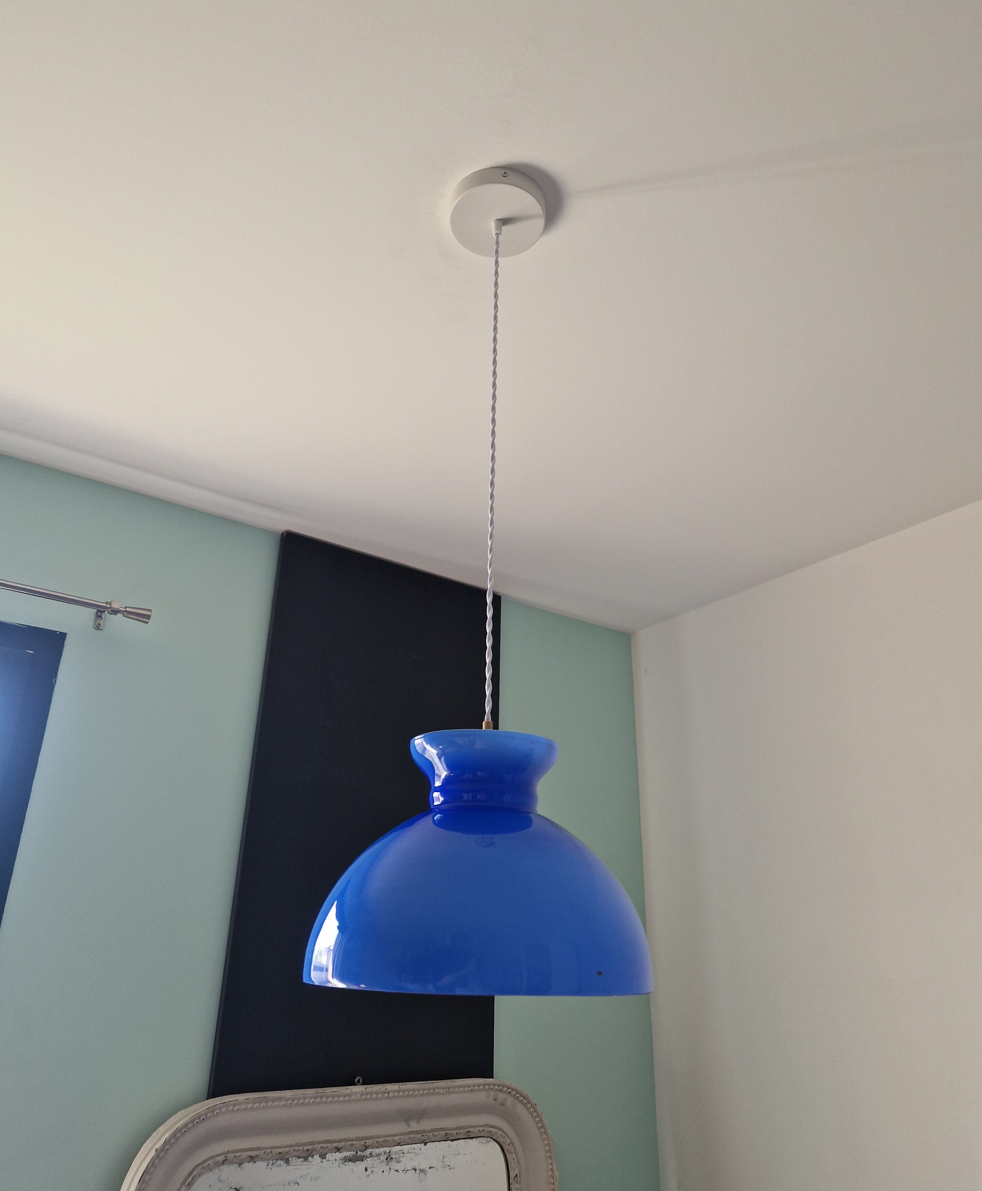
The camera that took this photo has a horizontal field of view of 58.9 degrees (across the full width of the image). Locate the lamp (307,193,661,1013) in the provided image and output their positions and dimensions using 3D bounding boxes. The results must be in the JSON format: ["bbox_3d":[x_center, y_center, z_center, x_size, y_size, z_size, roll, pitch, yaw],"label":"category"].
[{"bbox_3d":[-0.002,-0.084,0.952,0.300,0.937,0.300,1,-24,0],"label":"lamp"}]

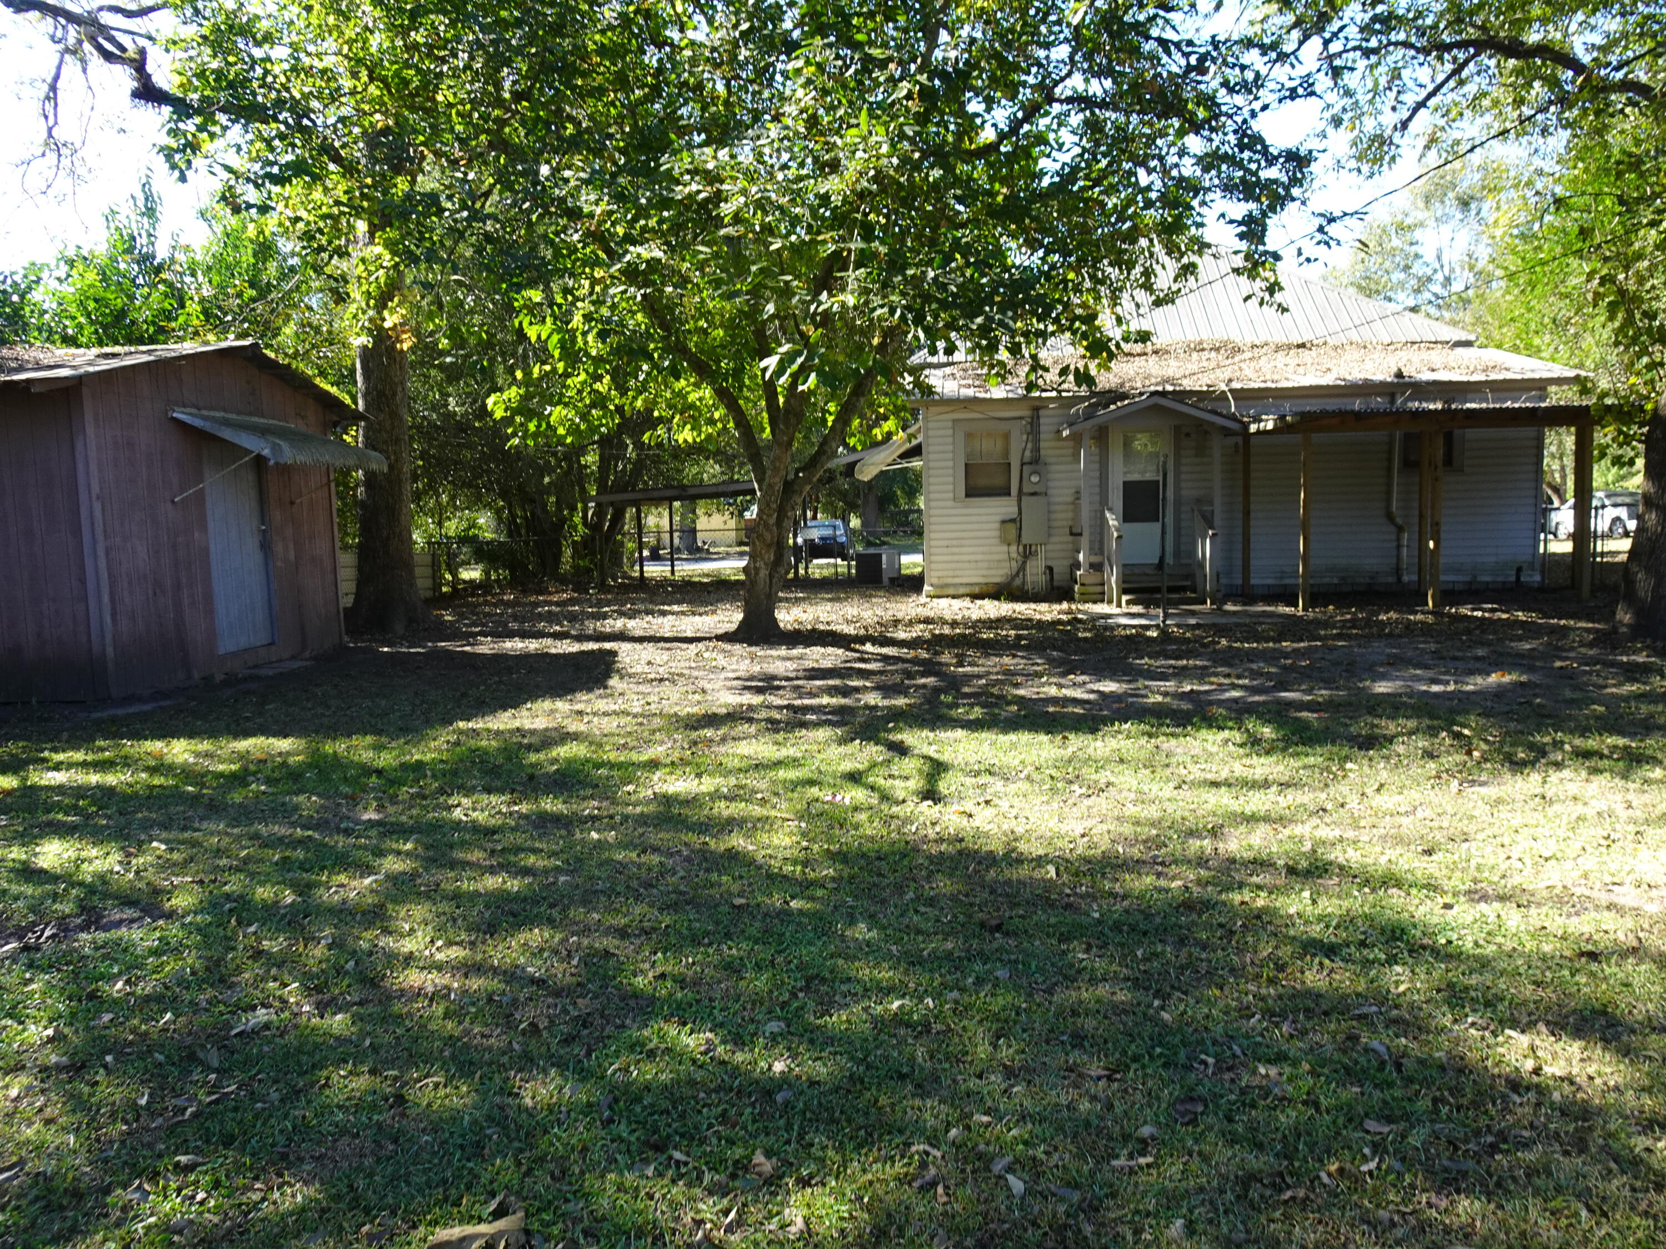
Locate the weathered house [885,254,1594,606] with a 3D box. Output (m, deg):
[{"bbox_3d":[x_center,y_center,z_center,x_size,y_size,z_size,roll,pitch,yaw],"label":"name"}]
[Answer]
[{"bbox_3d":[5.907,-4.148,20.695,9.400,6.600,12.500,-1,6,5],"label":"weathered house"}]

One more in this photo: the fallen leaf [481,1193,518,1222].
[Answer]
[{"bbox_3d":[-0.627,1.096,2.168,0.058,0.028,0.037,0,6,19],"label":"fallen leaf"}]

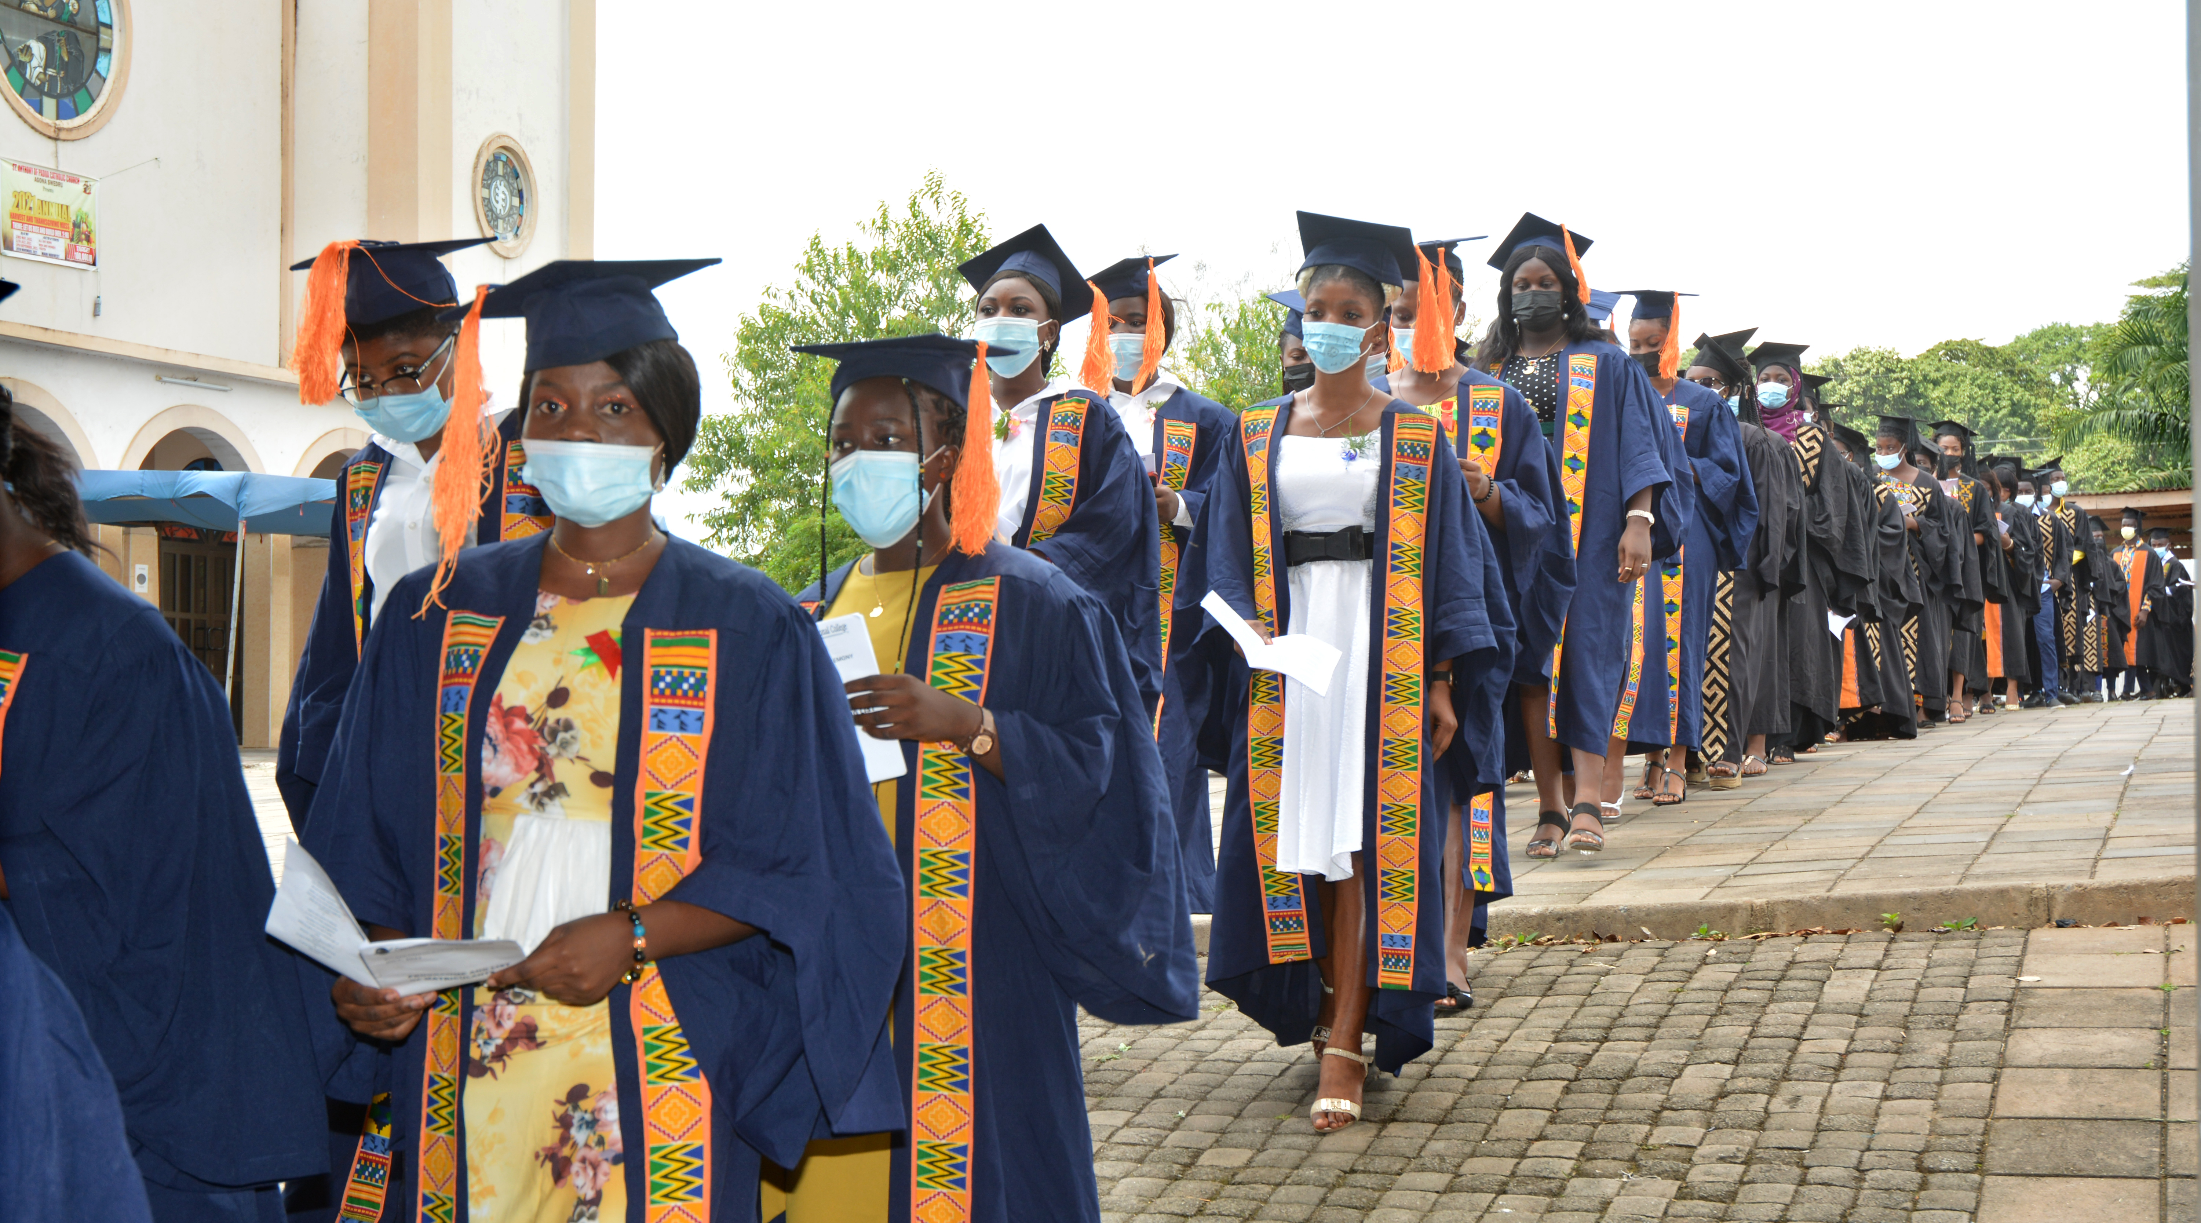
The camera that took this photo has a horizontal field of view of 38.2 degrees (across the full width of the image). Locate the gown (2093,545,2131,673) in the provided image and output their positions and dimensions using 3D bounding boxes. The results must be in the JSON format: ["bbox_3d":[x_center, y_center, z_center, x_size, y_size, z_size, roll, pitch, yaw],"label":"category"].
[{"bbox_3d":[9.145,-0.031,28.800,0.520,1.180,0.420,-1,-1,41],"label":"gown"}]

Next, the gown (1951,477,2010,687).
[{"bbox_3d":[5.036,-0.171,18.600,0.540,1.270,0.380,-1,-2,25],"label":"gown"}]

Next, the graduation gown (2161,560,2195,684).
[{"bbox_3d":[10.741,0.069,32.000,0.600,1.330,0.480,-1,-1,36],"label":"graduation gown"}]

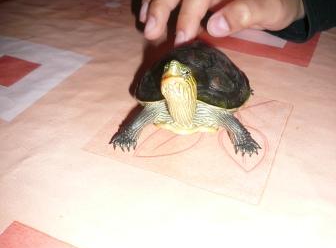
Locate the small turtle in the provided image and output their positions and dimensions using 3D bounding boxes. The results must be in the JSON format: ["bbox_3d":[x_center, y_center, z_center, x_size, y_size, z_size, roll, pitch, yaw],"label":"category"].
[{"bbox_3d":[0.019,-0.033,0.238,0.084,0.050,0.110,7,37,10],"label":"small turtle"}]

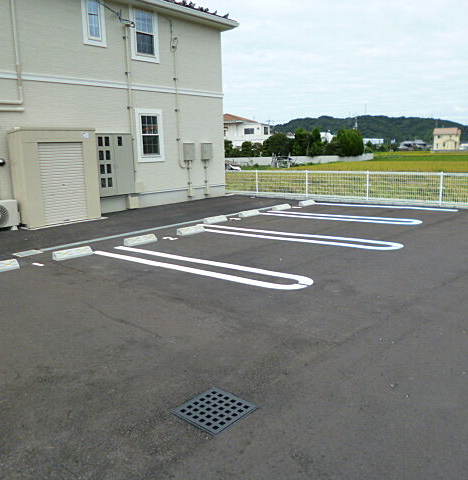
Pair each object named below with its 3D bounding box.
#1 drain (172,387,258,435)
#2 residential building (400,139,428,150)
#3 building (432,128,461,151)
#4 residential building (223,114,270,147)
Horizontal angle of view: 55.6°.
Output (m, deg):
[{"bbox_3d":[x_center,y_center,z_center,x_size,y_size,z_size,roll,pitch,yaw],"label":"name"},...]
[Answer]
[{"bbox_3d":[-0.117,1.085,2.812,0.390,0.030,0.390,9,16,42],"label":"drain"},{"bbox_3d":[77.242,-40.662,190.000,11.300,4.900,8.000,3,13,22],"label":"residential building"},{"bbox_3d":[75.282,-35.481,157.000,8.200,7.300,7.000,3,13,20],"label":"building"},{"bbox_3d":[0.430,-19.551,84.000,11.500,7.500,9.000,-3,12,-5],"label":"residential building"}]

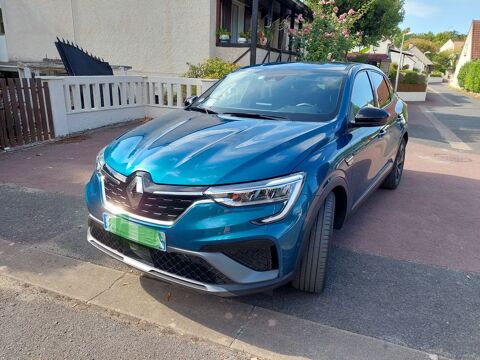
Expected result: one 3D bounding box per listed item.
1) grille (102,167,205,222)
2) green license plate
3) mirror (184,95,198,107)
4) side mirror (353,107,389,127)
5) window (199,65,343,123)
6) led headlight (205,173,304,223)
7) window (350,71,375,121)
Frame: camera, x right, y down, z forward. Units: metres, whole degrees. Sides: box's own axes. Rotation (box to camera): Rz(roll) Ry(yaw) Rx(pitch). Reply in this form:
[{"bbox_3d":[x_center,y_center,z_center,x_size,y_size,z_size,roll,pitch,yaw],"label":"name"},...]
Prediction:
[{"bbox_3d":[-0.569,0.073,1.907,0.860,0.250,0.130,11,18,32],"label":"grille"},{"bbox_3d":[-0.613,0.293,1.903,0.520,0.110,0.020,11,18,32],"label":"green license plate"},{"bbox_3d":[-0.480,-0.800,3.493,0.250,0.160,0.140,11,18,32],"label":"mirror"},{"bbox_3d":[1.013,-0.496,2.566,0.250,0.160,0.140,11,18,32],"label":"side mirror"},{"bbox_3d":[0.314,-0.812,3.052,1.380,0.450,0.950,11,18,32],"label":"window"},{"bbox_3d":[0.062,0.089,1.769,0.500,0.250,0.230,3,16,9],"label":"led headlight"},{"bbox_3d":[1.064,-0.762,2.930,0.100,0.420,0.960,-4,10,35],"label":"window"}]

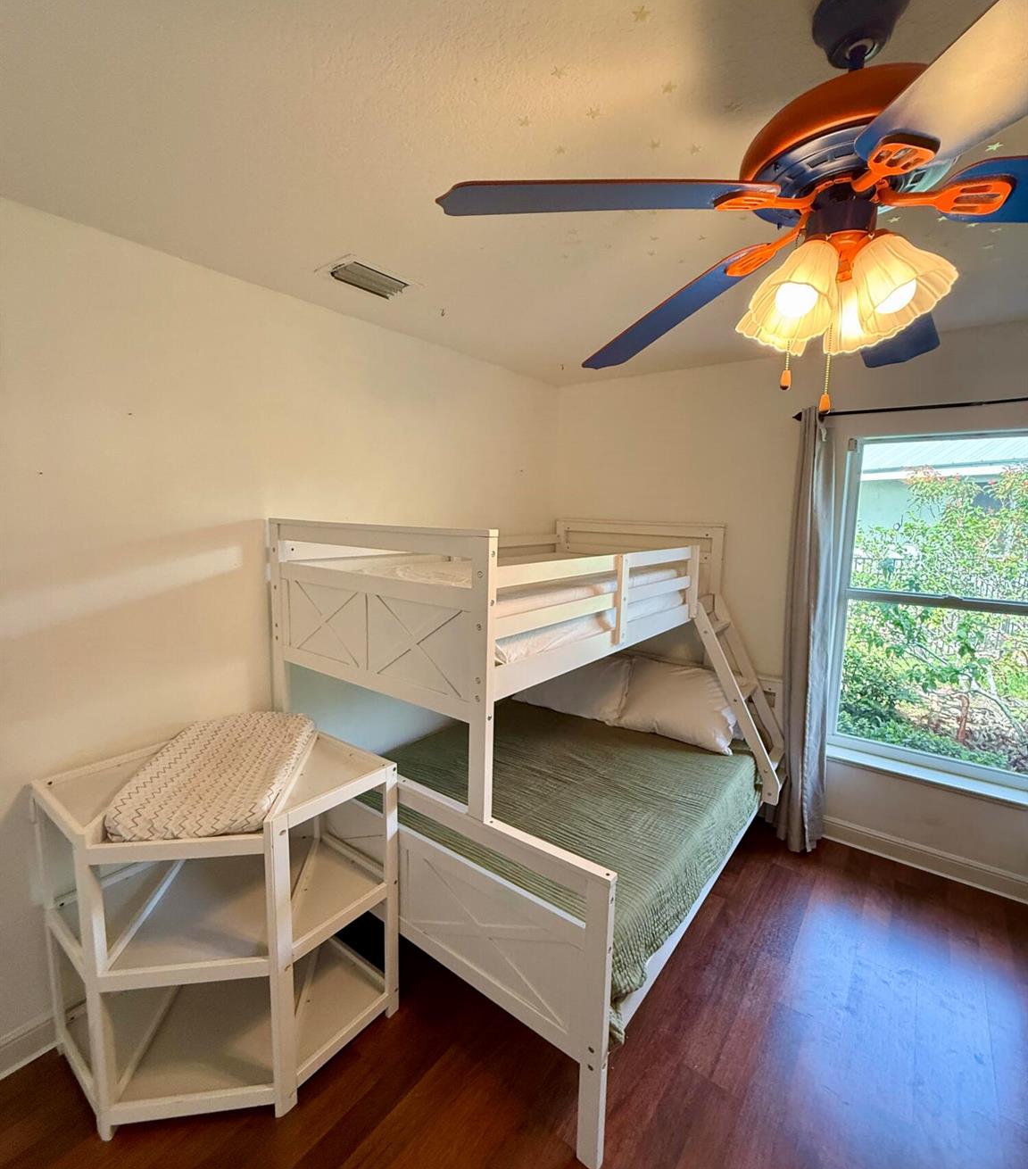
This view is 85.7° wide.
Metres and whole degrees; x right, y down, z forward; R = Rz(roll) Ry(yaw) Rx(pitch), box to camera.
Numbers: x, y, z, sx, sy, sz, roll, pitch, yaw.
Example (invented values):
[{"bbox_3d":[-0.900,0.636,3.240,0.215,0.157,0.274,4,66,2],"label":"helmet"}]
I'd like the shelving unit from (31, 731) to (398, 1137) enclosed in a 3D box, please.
[{"bbox_3d":[-0.905,0.987,1.837,1.023,0.874,0.794,0,8,-8],"label":"shelving unit"}]

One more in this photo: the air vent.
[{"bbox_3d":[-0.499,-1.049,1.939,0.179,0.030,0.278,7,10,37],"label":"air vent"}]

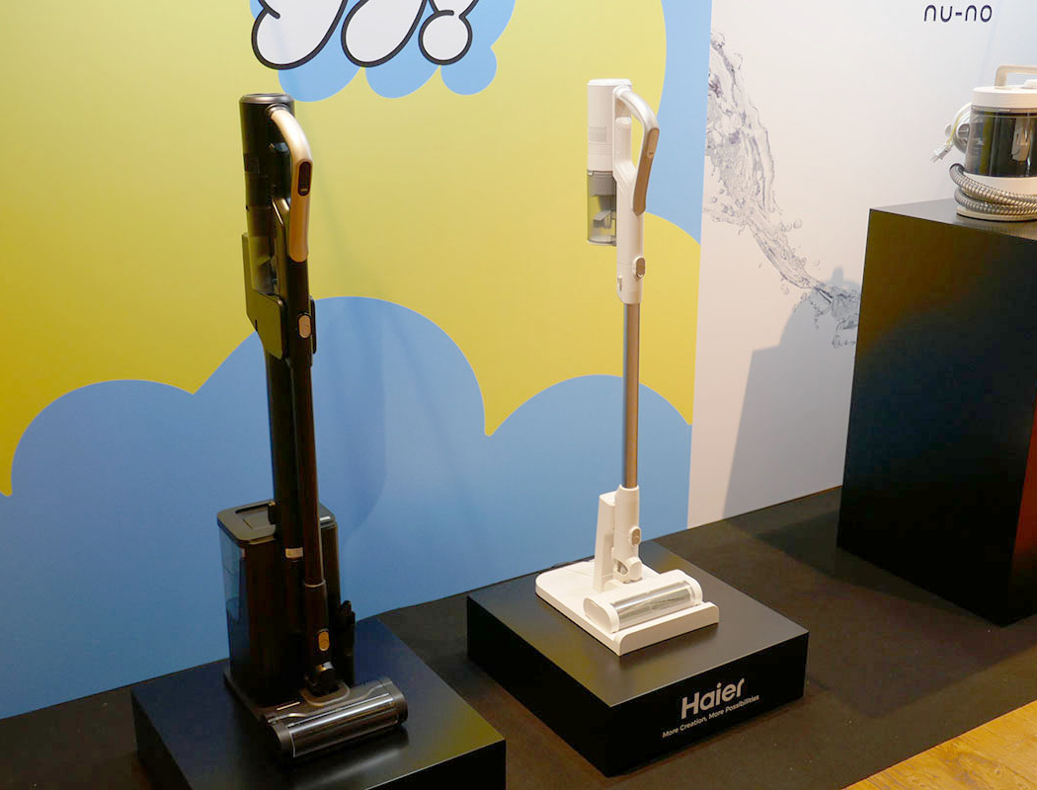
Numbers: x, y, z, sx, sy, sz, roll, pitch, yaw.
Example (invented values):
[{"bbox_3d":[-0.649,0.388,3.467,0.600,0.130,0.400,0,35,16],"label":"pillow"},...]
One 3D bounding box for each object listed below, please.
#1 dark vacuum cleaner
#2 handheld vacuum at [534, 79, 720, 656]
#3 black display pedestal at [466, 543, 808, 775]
[{"bbox_3d":[-0.381,0.049,1.975,0.238,1.067,0.337,-11,21,-30],"label":"dark vacuum cleaner"},{"bbox_3d":[0.210,-0.067,2.324,0.248,1.070,0.345,-11,21,-30],"label":"handheld vacuum"},{"bbox_3d":[0.239,0.523,2.479,0.500,0.149,0.500,-11,22,-31],"label":"black display pedestal"}]

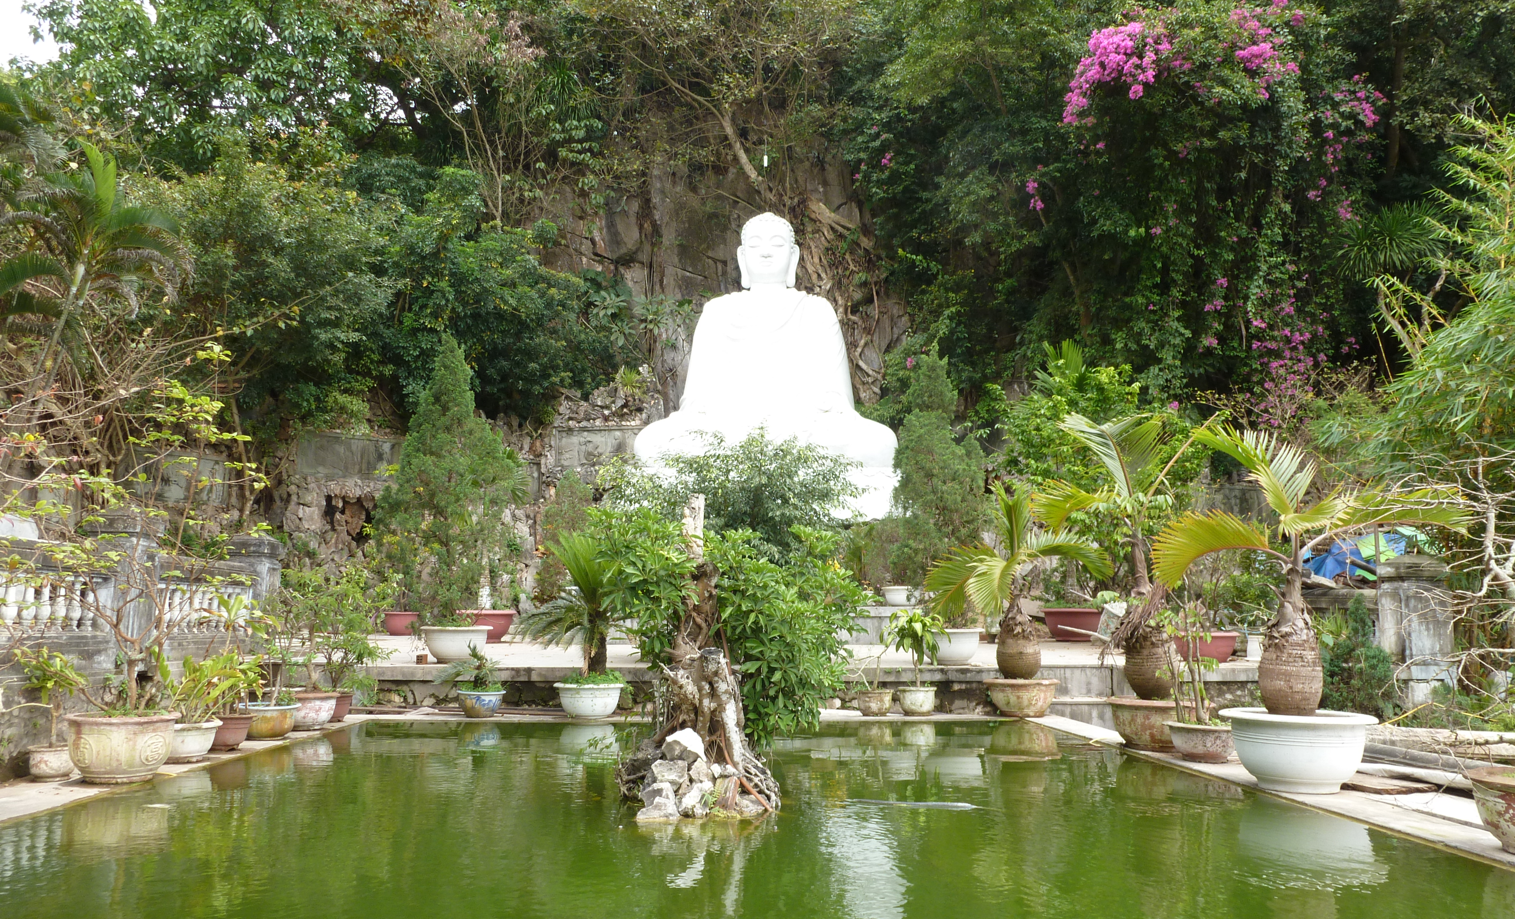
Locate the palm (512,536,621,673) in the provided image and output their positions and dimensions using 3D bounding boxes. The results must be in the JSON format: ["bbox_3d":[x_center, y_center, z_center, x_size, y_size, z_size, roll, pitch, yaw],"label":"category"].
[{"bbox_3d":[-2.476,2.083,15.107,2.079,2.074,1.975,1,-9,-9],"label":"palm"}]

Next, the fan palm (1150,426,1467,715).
[{"bbox_3d":[4.499,0.898,8.581,2.289,2.373,1.831,-5,-10,27],"label":"fan palm"}]

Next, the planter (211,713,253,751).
[{"bbox_3d":[-5.593,2.860,11.035,0.592,0.364,0.592,4,-10,-26],"label":"planter"}]

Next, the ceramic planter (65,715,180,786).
[{"bbox_3d":[-5.557,2.510,9.189,1.020,0.544,1.020,0,-9,-2],"label":"ceramic planter"}]

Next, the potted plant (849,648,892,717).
[{"bbox_3d":[1.636,3.201,15.122,0.627,0.985,0.520,-1,-9,6],"label":"potted plant"}]

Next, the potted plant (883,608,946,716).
[{"bbox_3d":[2.290,2.942,15.282,0.981,1.512,0.981,0,-9,-2],"label":"potted plant"}]

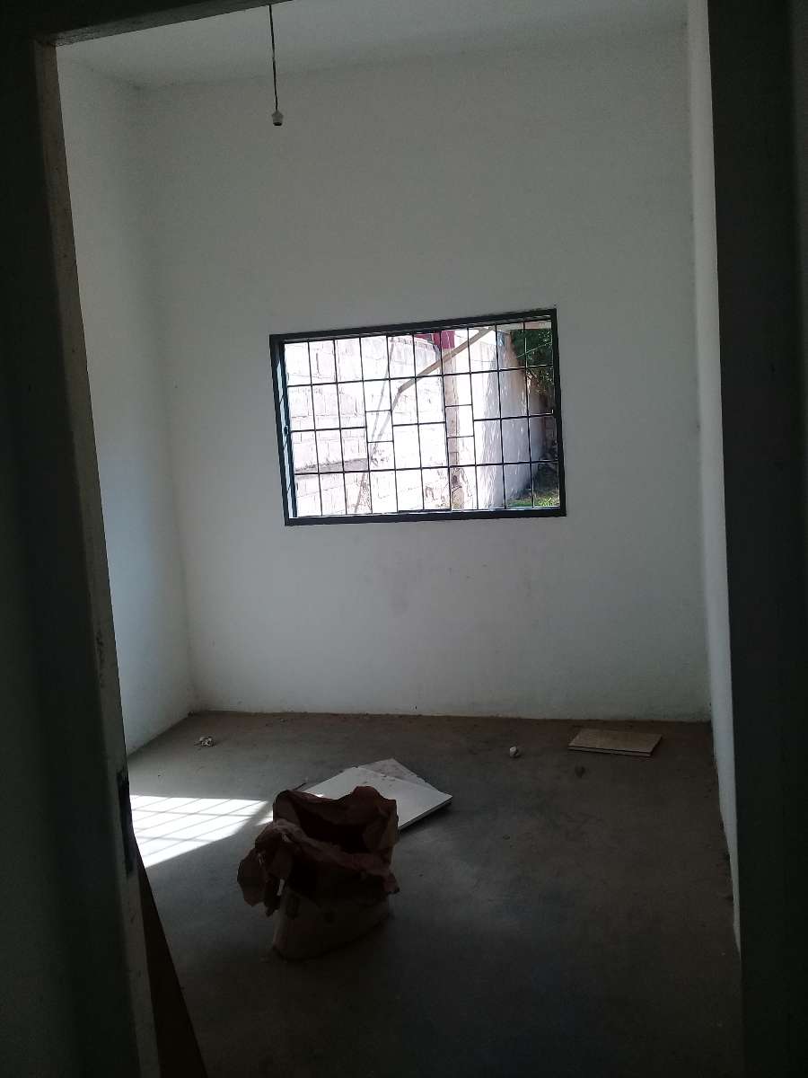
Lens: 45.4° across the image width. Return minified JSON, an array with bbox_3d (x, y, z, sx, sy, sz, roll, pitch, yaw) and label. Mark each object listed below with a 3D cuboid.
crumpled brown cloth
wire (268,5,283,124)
[{"bbox_3d":[-0.284,0.994,3.034,0.470,0.290,0.370,-5,7,-7],"label":"crumpled brown cloth"},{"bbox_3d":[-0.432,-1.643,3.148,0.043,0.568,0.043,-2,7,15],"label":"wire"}]

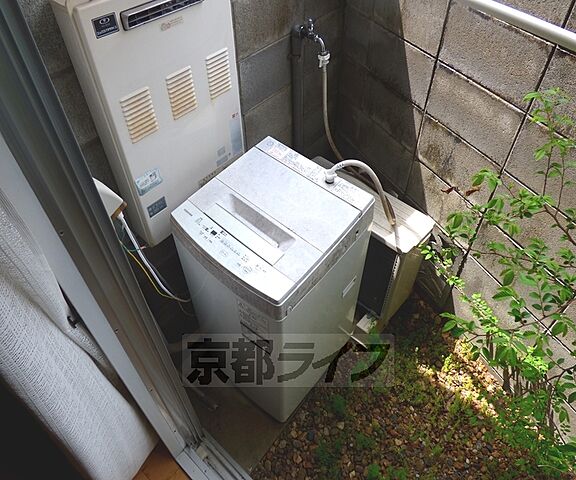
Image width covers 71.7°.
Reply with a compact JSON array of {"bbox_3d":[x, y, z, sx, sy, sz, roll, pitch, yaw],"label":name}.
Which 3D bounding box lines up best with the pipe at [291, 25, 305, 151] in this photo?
[{"bbox_3d":[0.041,-0.464,1.964,0.055,1.100,0.055,0,46,0],"label":"pipe"}]

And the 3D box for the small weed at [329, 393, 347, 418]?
[{"bbox_3d":[0.209,0.700,1.685,0.075,0.080,0.075,0,46,0],"label":"small weed"}]

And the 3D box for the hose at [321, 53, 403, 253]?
[{"bbox_3d":[0.250,-0.362,1.588,0.310,0.480,0.700,-5,46,-5],"label":"hose"}]

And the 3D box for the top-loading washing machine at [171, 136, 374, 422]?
[{"bbox_3d":[-0.054,0.204,1.590,0.490,0.940,0.510,33,55,27],"label":"top-loading washing machine"}]

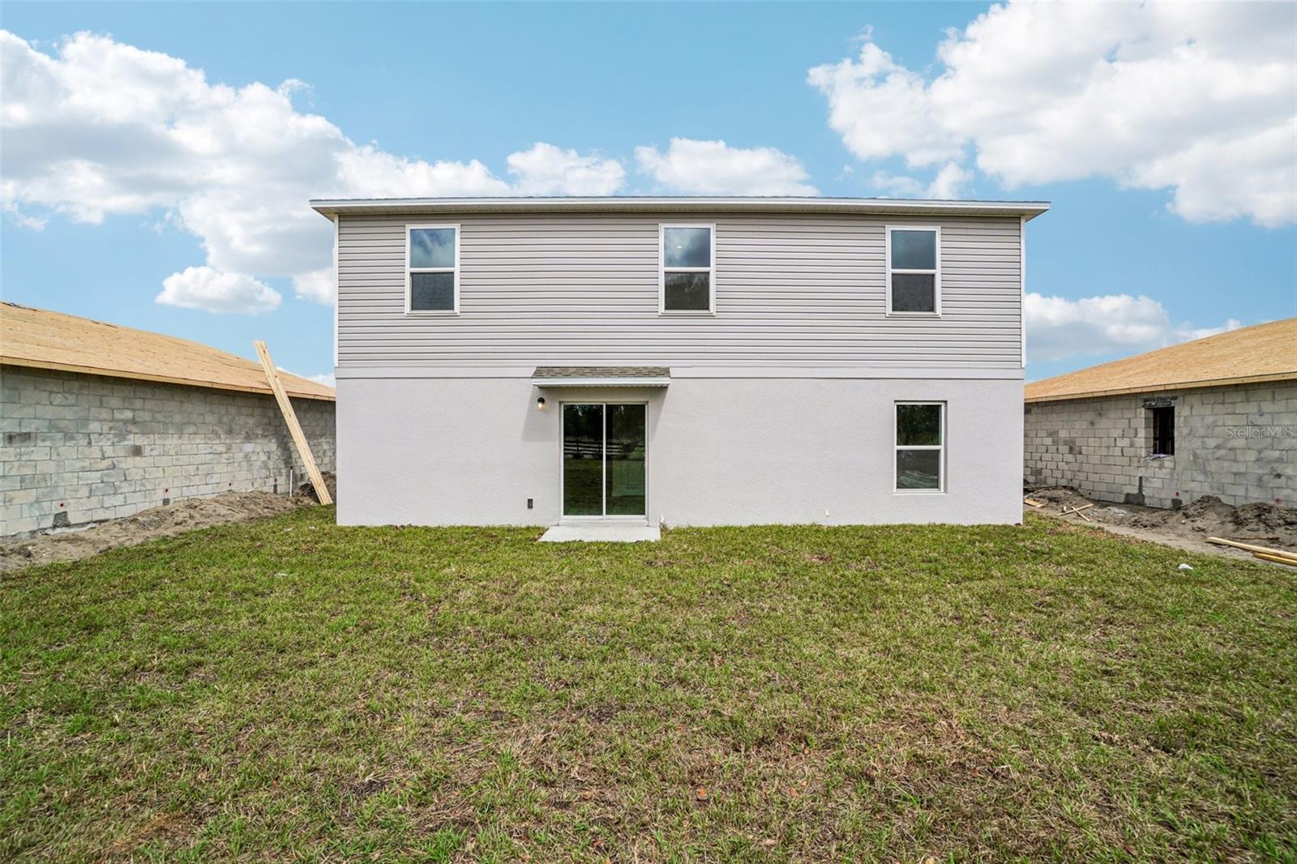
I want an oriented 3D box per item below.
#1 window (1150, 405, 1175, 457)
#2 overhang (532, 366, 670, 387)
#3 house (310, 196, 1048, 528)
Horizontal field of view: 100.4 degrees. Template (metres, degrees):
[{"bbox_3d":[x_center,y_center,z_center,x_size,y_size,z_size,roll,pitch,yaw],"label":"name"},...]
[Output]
[{"bbox_3d":[10.340,0.010,10.920,0.170,1.010,0.620,0,0,0],"label":"window"},{"bbox_3d":[-0.790,-0.960,9.200,2.300,0.360,0.580,0,0,0],"label":"overhang"},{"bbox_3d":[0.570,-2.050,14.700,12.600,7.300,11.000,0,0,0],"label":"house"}]

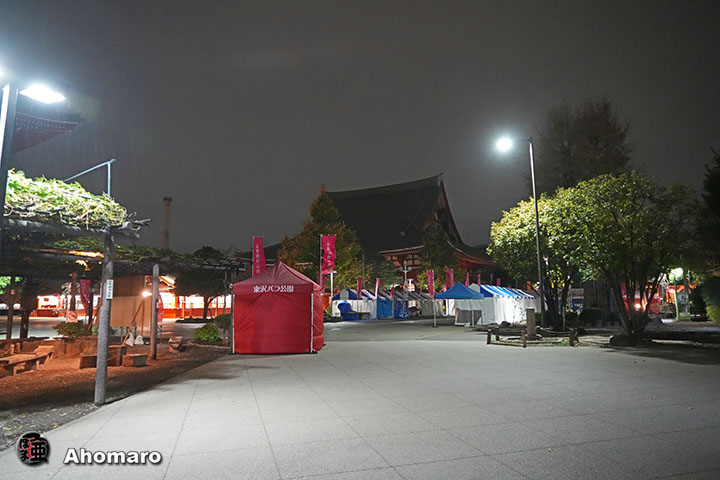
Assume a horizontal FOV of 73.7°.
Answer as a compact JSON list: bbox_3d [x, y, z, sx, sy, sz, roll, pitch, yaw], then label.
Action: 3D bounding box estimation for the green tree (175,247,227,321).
[{"bbox_3d":[-12.713,3.489,38.500,4.300,5.900,4.300,-1,-7,0],"label":"green tree"}]

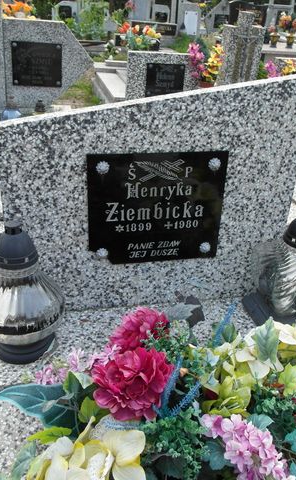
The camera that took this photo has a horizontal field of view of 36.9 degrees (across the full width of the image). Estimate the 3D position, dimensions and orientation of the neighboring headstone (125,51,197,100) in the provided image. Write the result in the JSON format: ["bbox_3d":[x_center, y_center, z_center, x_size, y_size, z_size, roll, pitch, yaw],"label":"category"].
[{"bbox_3d":[0.093,-1.323,3.667,0.550,0.430,0.080,-2,29,-11],"label":"neighboring headstone"}]

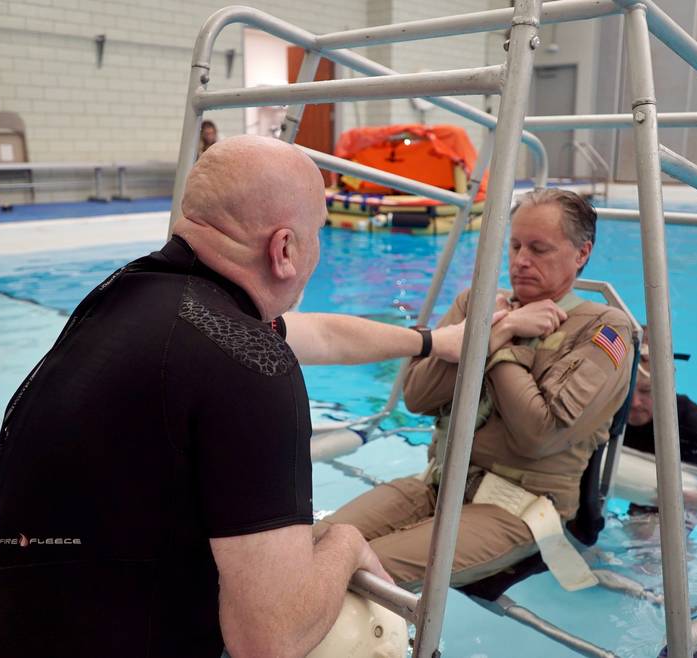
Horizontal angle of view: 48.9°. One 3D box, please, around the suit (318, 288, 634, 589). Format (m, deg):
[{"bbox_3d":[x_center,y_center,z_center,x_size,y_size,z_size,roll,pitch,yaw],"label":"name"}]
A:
[{"bbox_3d":[0.214,0.367,1.708,0.790,0.900,0.560,-10,16,-40],"label":"suit"}]

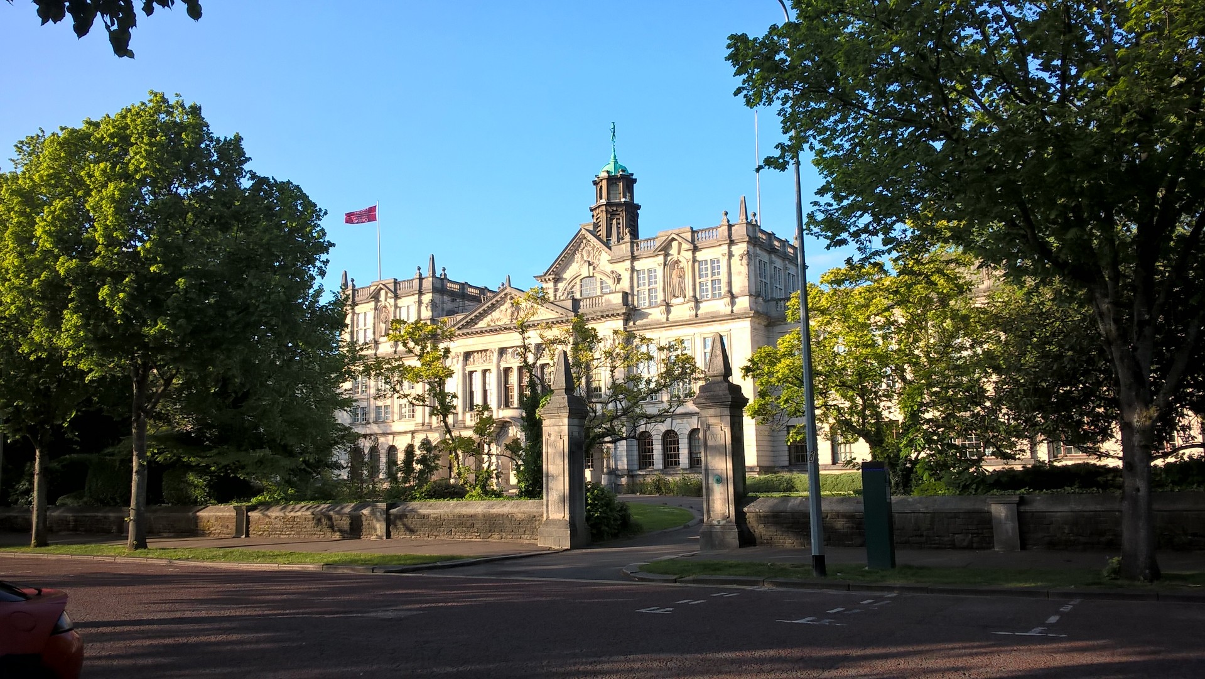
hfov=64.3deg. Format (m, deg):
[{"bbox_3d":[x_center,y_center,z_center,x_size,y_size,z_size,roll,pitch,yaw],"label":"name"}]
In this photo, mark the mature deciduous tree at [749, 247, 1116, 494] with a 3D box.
[{"bbox_3d":[8.714,1.317,25.540,9.700,7.400,8.600,-6,-9,31],"label":"mature deciduous tree"}]

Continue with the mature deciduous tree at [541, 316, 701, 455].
[{"bbox_3d":[0.489,2.469,28.436,5.000,6.350,4.800,-6,-9,31],"label":"mature deciduous tree"}]

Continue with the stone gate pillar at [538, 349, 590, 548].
[{"bbox_3d":[-0.930,2.620,23.350,0.930,4.720,0.930,-6,-9,31],"label":"stone gate pillar"}]

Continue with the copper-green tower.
[{"bbox_3d":[1.319,-17.099,105.483,5.200,14.243,5.200,-6,-9,31],"label":"copper-green tower"}]

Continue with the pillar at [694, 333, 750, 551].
[{"bbox_3d":[2.657,2.208,21.098,0.930,4.720,0.930,-6,-9,31],"label":"pillar"}]

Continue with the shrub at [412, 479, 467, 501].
[{"bbox_3d":[-5.379,5.389,31.574,1.950,1.700,1.900,-6,-9,31],"label":"shrub"}]

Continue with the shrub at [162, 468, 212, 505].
[{"bbox_3d":[-14.691,5.676,33.890,1.900,2.300,1.900,-6,-9,31],"label":"shrub"}]

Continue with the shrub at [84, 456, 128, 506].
[{"bbox_3d":[-18.697,5.865,36.100,1.900,2.750,1.900,-6,-9,31],"label":"shrub"}]

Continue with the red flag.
[{"bbox_3d":[-26.388,-13.602,104.576,3.550,1.850,0.500,1,-8,-14],"label":"red flag"}]

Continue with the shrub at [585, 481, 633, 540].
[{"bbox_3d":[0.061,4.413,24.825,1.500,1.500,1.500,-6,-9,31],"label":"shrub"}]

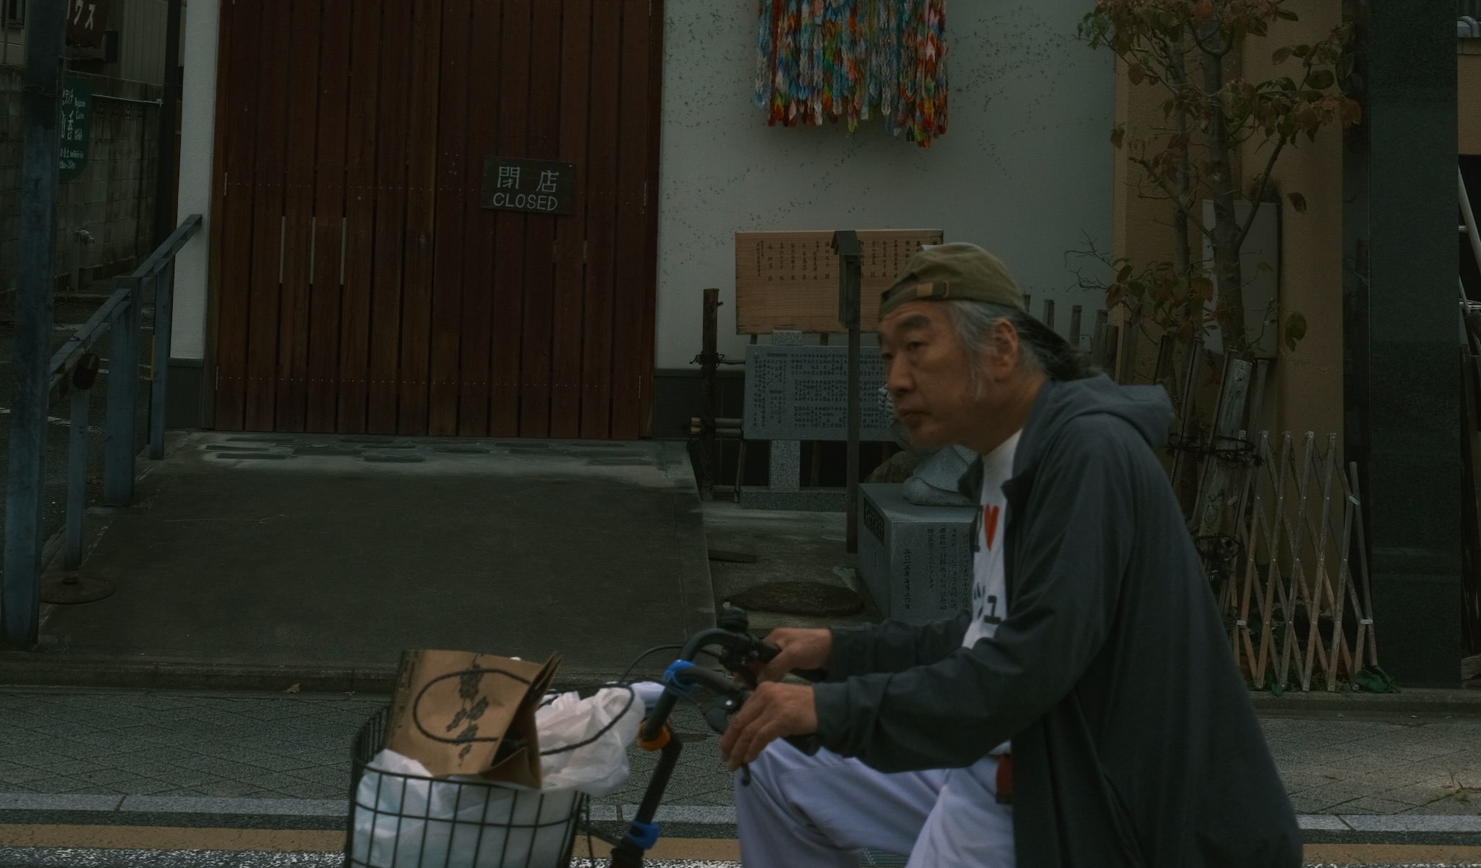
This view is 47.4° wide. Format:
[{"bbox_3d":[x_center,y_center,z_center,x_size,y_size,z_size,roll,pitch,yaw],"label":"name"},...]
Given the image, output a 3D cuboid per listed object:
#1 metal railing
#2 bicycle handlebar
[{"bbox_3d":[-2.310,-0.170,6.330,0.160,1.420,2.500,1,4,-6],"label":"metal railing"},{"bbox_3d":[0.000,0.312,2.120,0.240,0.170,0.480,2,4,7],"label":"bicycle handlebar"}]

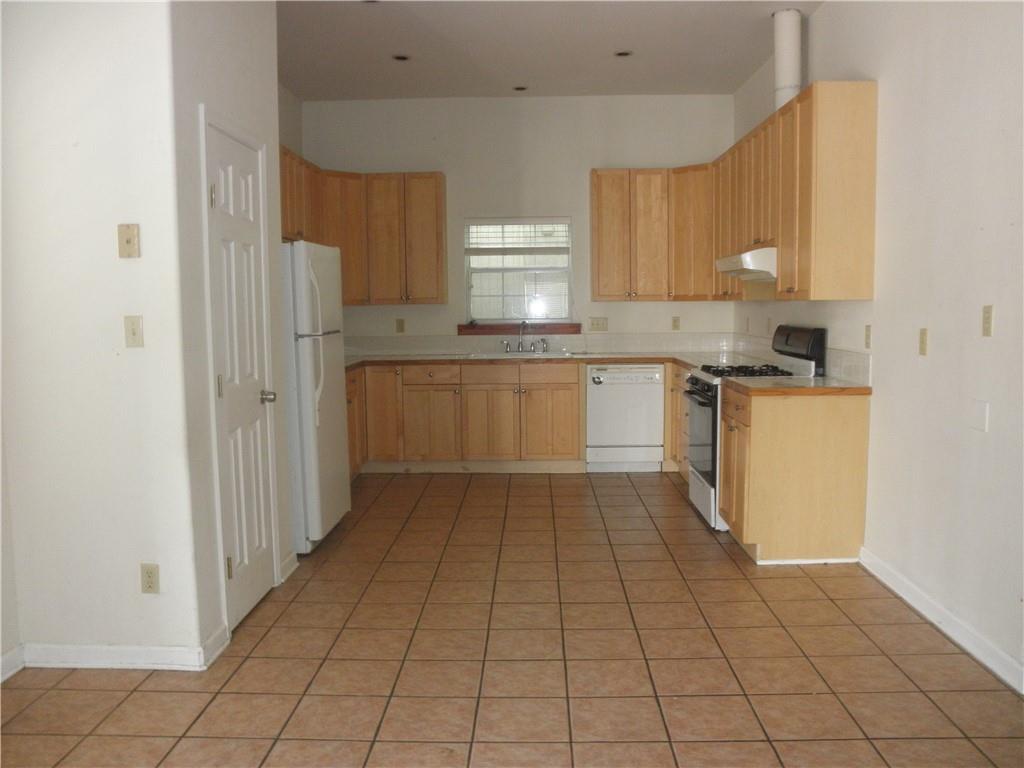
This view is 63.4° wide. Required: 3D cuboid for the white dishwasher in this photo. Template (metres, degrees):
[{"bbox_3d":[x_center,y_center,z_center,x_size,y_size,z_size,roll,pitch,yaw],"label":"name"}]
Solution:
[{"bbox_3d":[0.902,0.260,6.804,0.600,0.865,0.600,-1,5,2],"label":"white dishwasher"}]

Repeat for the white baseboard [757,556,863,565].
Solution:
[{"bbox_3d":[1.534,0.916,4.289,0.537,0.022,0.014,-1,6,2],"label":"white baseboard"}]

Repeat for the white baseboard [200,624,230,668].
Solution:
[{"bbox_3d":[-1.144,1.000,3.199,0.020,0.095,0.300,-1,5,2],"label":"white baseboard"}]

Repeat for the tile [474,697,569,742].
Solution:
[{"bbox_3d":[0.037,1.088,2.679,0.300,0.010,0.300,-1,5,2],"label":"tile"}]

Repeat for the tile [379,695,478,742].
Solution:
[{"bbox_3d":[-0.271,1.108,2.732,0.305,0.010,0.305,-1,6,2],"label":"tile"}]

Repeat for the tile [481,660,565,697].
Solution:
[{"bbox_3d":[0.045,1.078,3.024,0.305,0.010,0.305,-1,6,2],"label":"tile"}]

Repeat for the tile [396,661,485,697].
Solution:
[{"bbox_3d":[-0.258,1.064,2.991,0.300,0.010,0.300,-1,5,2],"label":"tile"}]

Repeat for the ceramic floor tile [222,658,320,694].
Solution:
[{"bbox_3d":[-0.861,1.065,3.010,0.300,0.010,0.300,-1,5,2],"label":"ceramic floor tile"}]

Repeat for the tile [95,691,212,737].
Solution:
[{"bbox_3d":[-1.180,1.100,2.753,0.299,0.010,0.299,-1,5,2],"label":"tile"}]

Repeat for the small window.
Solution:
[{"bbox_3d":[0.051,-0.965,7.064,0.897,0.900,0.090,-1,6,2],"label":"small window"}]

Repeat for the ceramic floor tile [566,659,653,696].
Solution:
[{"bbox_3d":[0.350,1.059,2.977,0.299,0.010,0.299,-1,5,2],"label":"ceramic floor tile"}]

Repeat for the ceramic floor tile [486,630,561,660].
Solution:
[{"bbox_3d":[0.054,1.035,3.285,0.299,0.010,0.299,-1,5,2],"label":"ceramic floor tile"}]

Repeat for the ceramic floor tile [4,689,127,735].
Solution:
[{"bbox_3d":[-1.482,1.102,2.780,0.299,0.010,0.299,-1,5,2],"label":"ceramic floor tile"}]

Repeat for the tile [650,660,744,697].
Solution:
[{"bbox_3d":[0.660,1.068,3.008,0.305,0.010,0.305,-1,6,2],"label":"tile"}]

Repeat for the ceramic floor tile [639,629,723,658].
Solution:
[{"bbox_3d":[0.669,1.041,3.310,0.305,0.010,0.305,-1,6,2],"label":"ceramic floor tile"}]

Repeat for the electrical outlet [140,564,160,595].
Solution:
[{"bbox_3d":[-1.330,0.718,3.051,0.070,0.115,0.009,-1,5,2],"label":"electrical outlet"}]

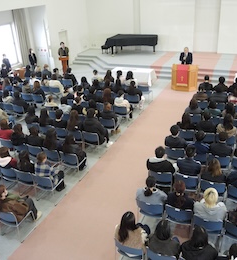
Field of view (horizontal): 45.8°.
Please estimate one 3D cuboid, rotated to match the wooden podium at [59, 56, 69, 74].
[{"bbox_3d":[-3.298,-3.901,17.046,0.580,1.020,0.460,-13,28,-18],"label":"wooden podium"}]

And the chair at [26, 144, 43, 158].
[{"bbox_3d":[-2.043,0.658,7.595,0.510,0.770,0.550,8,30,24],"label":"chair"}]

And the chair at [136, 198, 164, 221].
[{"bbox_3d":[0.685,1.620,5.604,0.520,0.780,0.520,8,29,24],"label":"chair"}]

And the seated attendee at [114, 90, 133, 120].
[{"bbox_3d":[0.221,-0.871,10.085,0.520,1.250,0.780,8,29,24],"label":"seated attendee"}]

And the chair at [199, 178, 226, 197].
[{"bbox_3d":[1.953,1.246,5.752,0.510,0.770,0.550,8,30,24],"label":"chair"}]

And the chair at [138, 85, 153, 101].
[{"bbox_3d":[1.079,-1.463,11.171,0.485,0.765,0.490,9,30,23],"label":"chair"}]

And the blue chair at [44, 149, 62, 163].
[{"bbox_3d":[-1.558,0.714,7.300,0.485,0.765,0.490,9,30,23],"label":"blue chair"}]

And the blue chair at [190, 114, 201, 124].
[{"bbox_3d":[2.304,-0.197,8.519,0.510,0.770,0.550,8,30,24],"label":"blue chair"}]

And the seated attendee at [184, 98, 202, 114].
[{"bbox_3d":[2.395,-0.476,9.041,0.500,1.250,0.740,8,29,22],"label":"seated attendee"}]

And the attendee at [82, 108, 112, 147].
[{"bbox_3d":[-0.577,-0.039,8.034,0.560,1.380,0.820,8,30,24],"label":"attendee"}]

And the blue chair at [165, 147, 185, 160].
[{"bbox_3d":[1.540,0.718,7.384,0.515,0.775,0.525,9,29,23],"label":"blue chair"}]

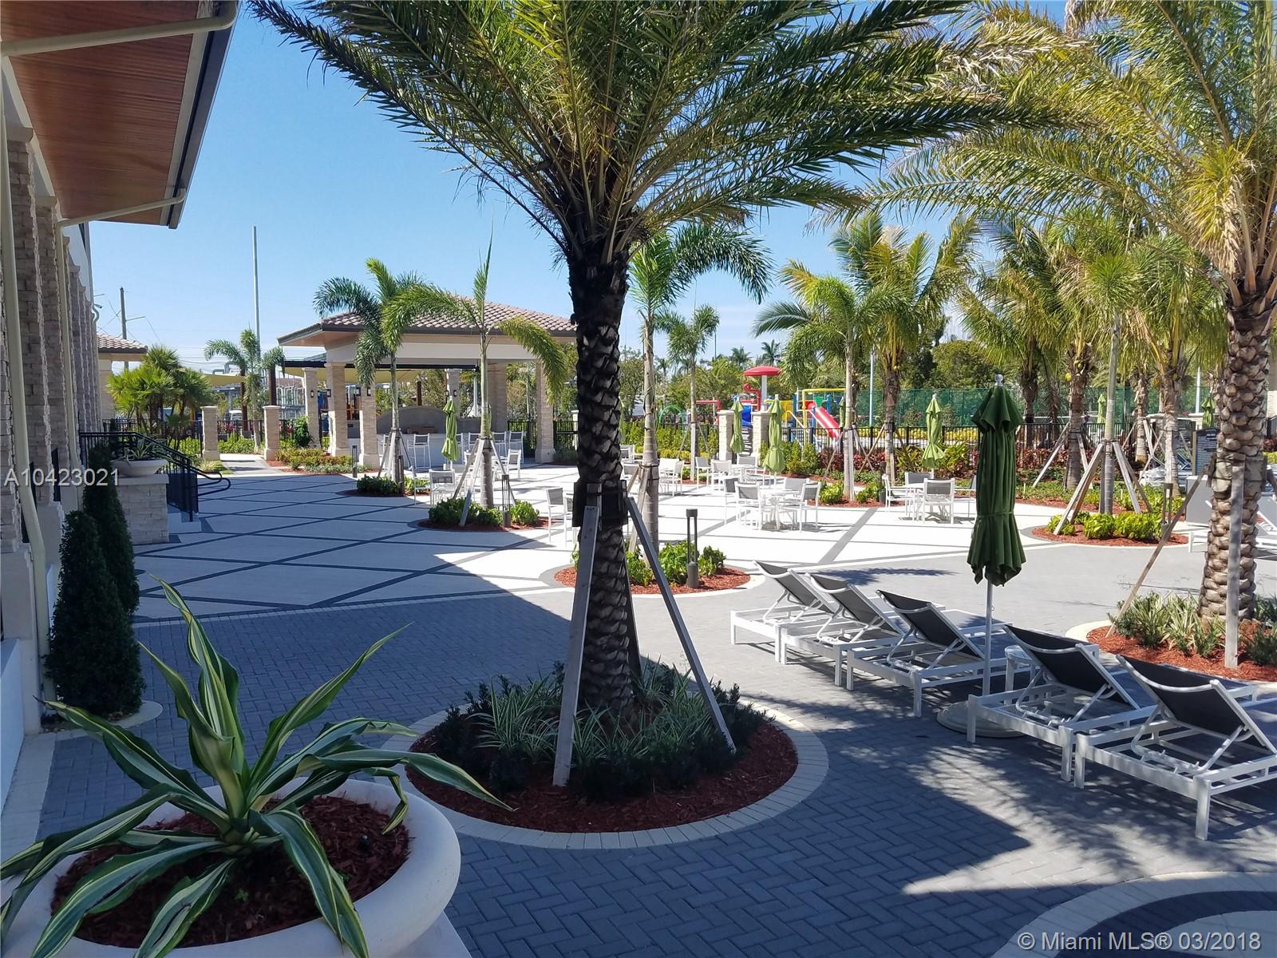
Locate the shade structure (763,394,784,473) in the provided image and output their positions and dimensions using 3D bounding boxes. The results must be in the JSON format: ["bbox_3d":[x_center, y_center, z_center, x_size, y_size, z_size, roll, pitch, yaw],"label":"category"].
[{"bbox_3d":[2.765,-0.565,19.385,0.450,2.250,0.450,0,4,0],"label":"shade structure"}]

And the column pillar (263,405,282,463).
[{"bbox_3d":[-14.315,-1.755,37.500,0.600,2.150,0.600,-3,5,-30],"label":"column pillar"}]

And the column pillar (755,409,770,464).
[{"bbox_3d":[4.597,-1.532,35.500,0.480,2.100,0.480,-3,5,-30],"label":"column pillar"}]

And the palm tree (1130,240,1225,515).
[{"bbox_3d":[13.401,-2.698,23.555,3.000,6.528,3.000,0,4,0],"label":"palm tree"}]

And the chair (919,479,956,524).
[{"bbox_3d":[5.979,0.430,19.139,0.600,0.870,0.620,1,5,10],"label":"chair"}]

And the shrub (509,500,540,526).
[{"bbox_3d":[-2.351,0.619,19.716,0.640,0.550,0.620,-1,4,-7],"label":"shrub"}]

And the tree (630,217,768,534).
[{"bbox_3d":[0.500,-1.071,13.355,2.700,4.873,2.600,0,4,0],"label":"tree"}]

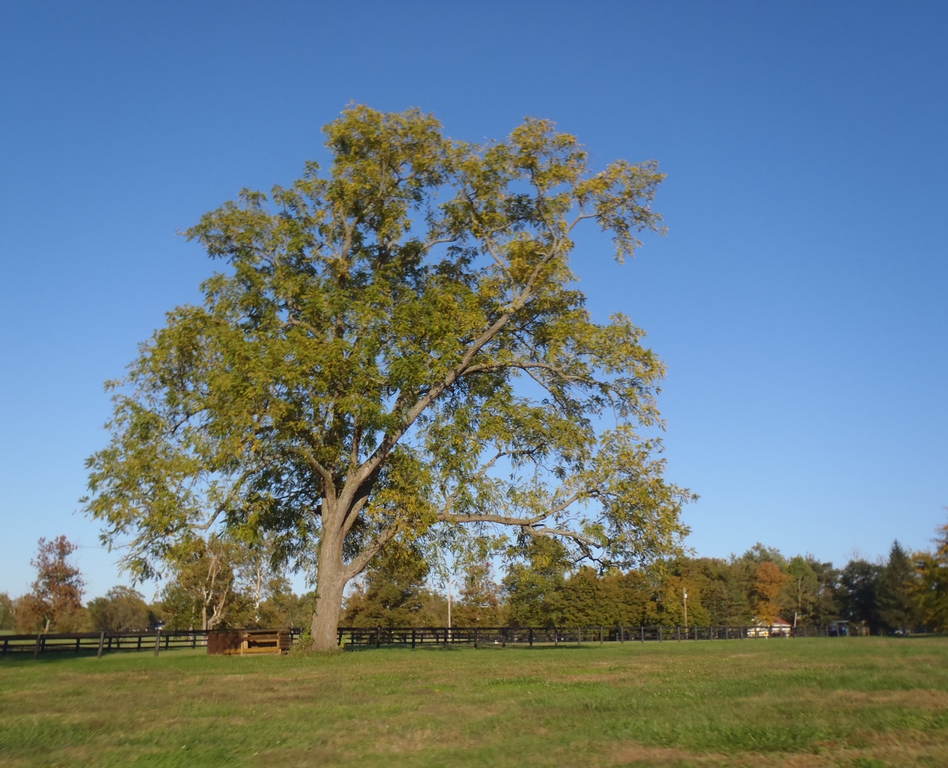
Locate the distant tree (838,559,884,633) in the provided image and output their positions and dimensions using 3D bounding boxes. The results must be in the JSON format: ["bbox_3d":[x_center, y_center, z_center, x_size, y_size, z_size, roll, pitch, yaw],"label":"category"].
[{"bbox_3d":[53.570,29.460,114.800,6.060,10.320,6.060,-7,-18,23],"label":"distant tree"}]

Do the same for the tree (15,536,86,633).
[{"bbox_3d":[-49.880,23.660,97.560,7.170,11.200,6.450,8,-18,-25],"label":"tree"}]

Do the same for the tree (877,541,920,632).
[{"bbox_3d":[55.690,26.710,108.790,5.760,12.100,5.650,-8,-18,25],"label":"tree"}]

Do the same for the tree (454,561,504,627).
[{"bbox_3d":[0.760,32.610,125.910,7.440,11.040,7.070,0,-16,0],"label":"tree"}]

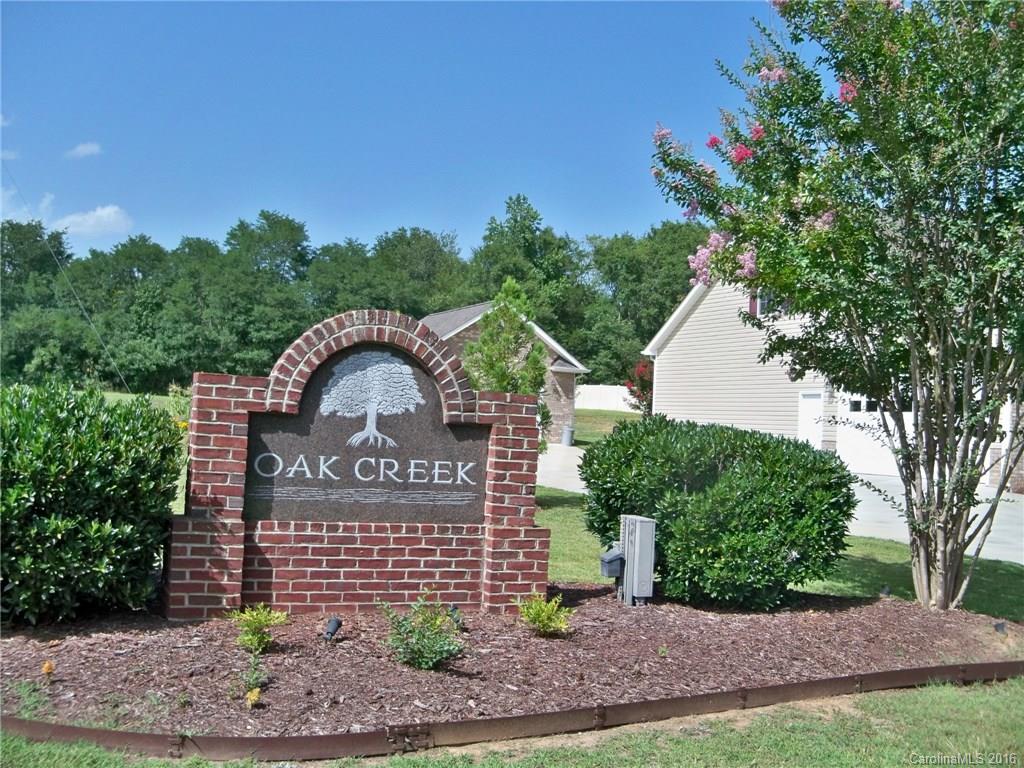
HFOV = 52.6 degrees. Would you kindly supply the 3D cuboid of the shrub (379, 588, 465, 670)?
[{"bbox_3d":[-0.483,1.297,5.470,0.430,0.390,0.400,2,-6,0],"label":"shrub"}]

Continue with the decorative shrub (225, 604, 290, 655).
[{"bbox_3d":[-1.340,1.287,5.450,0.330,0.265,0.300,2,-6,0],"label":"decorative shrub"}]

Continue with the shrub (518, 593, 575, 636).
[{"bbox_3d":[0.201,1.379,6.220,0.340,0.250,0.320,2,-6,0],"label":"shrub"}]

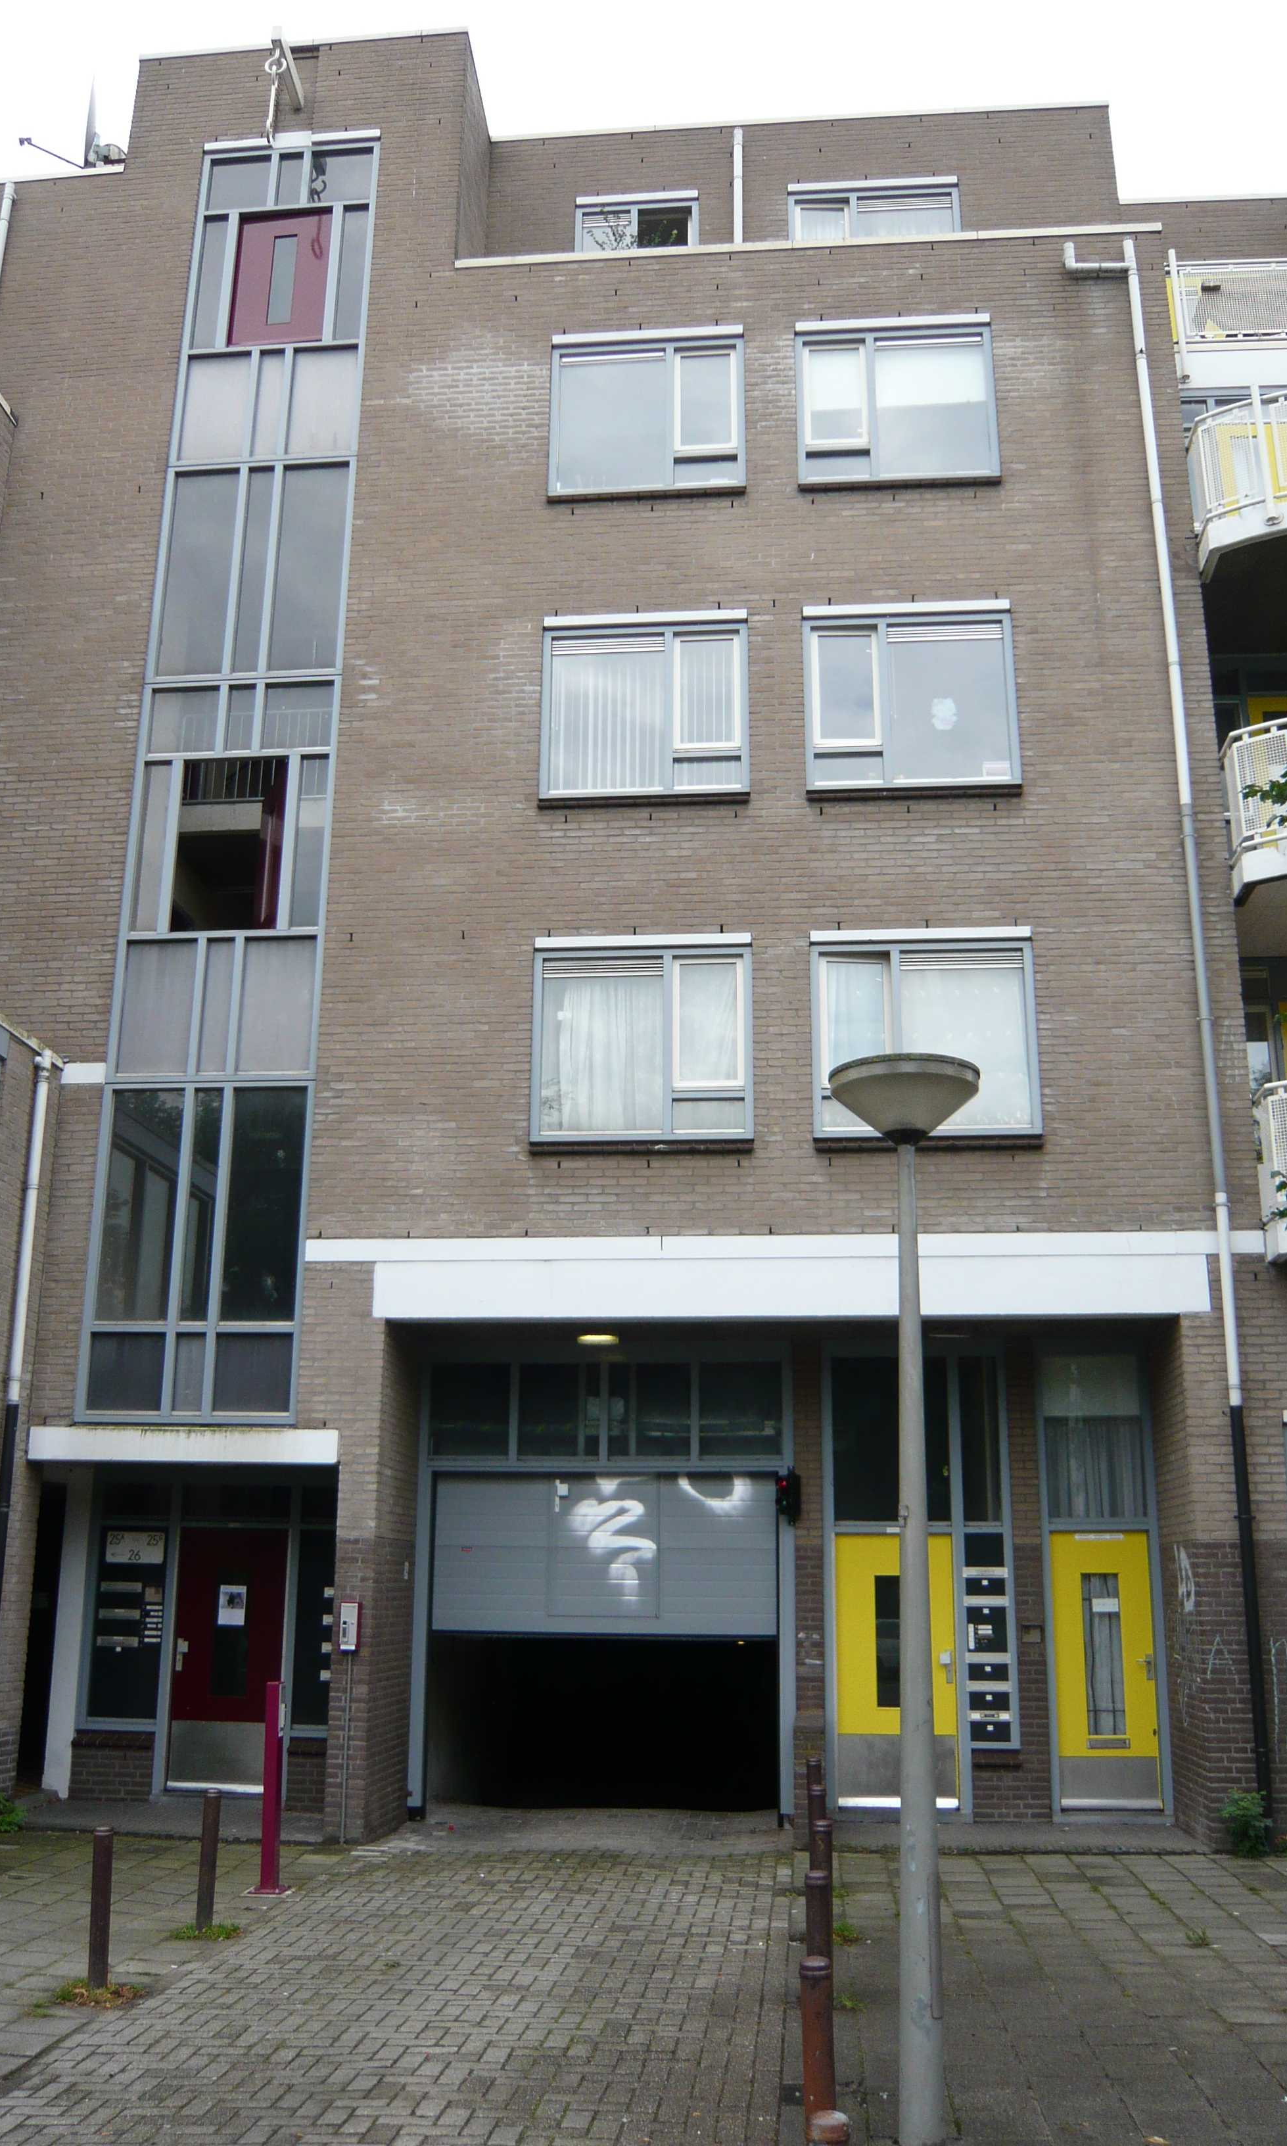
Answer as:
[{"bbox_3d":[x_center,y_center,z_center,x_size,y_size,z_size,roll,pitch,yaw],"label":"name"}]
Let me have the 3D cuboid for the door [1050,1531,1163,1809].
[{"bbox_3d":[3.362,4.326,12.598,0.750,1.990,0.060,-1,-16,5],"label":"door"}]

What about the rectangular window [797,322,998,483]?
[{"bbox_3d":[2.079,-5.547,14.268,1.632,1.599,0.130,-1,-16,5],"label":"rectangular window"}]

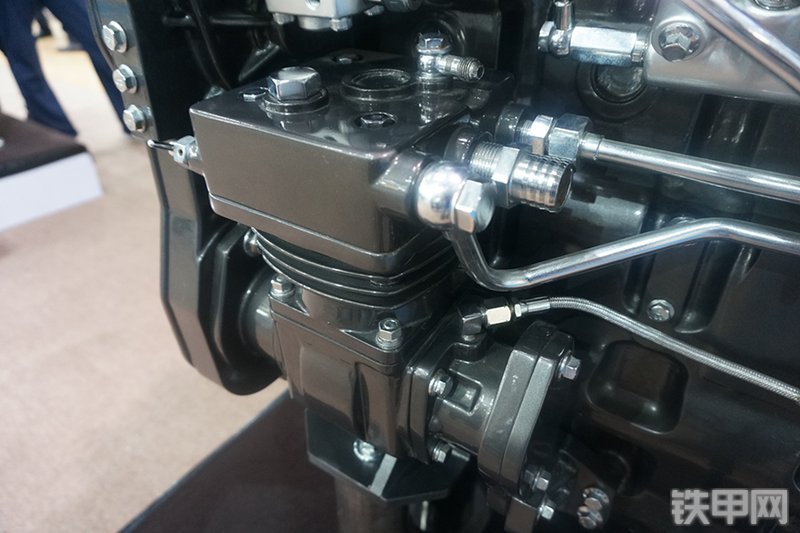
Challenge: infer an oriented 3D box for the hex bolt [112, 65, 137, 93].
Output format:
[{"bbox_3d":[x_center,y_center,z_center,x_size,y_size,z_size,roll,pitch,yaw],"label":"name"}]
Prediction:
[{"bbox_3d":[-0.181,-0.122,0.349,0.018,0.018,0.009,20,39,27],"label":"hex bolt"}]

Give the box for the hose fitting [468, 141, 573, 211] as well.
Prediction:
[{"bbox_3d":[0.072,-0.056,0.324,0.059,0.034,0.033,20,41,27],"label":"hose fitting"}]

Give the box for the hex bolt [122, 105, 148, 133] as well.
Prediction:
[{"bbox_3d":[-0.182,-0.101,0.365,0.018,0.018,0.009,20,39,27],"label":"hex bolt"}]

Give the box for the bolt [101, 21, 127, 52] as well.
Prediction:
[{"bbox_3d":[-0.179,-0.143,0.334,0.018,0.018,0.009,20,39,27],"label":"bolt"}]

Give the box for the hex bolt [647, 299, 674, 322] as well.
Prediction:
[{"bbox_3d":[0.208,0.037,0.427,0.021,0.021,0.008,20,41,27],"label":"hex bolt"}]

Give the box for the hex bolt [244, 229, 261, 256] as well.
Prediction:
[{"bbox_3d":[-0.111,-0.017,0.413,0.011,0.020,0.020,20,41,27],"label":"hex bolt"}]

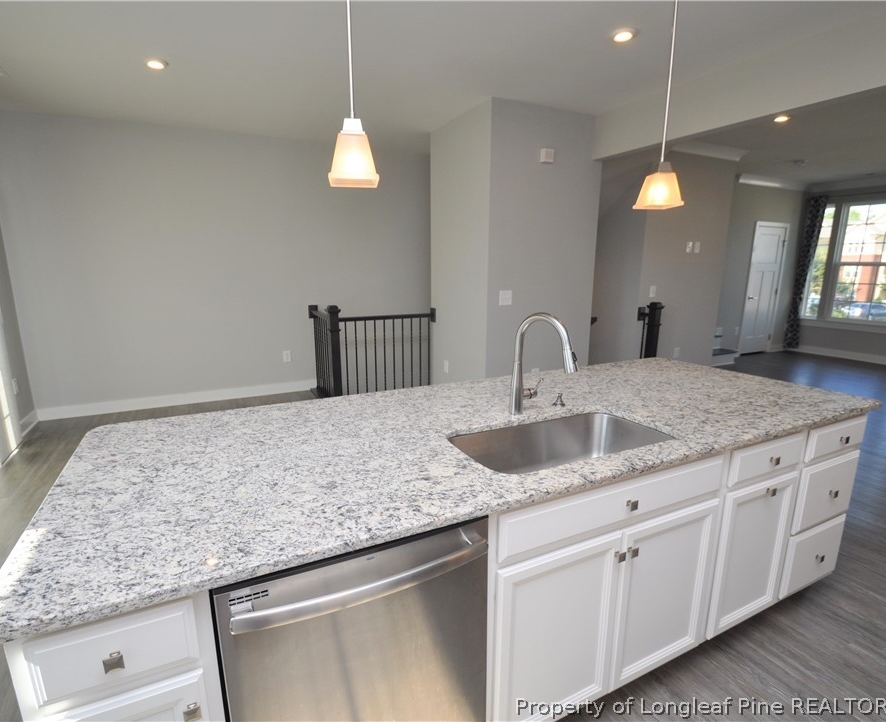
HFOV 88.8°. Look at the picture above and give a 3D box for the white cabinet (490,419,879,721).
[{"bbox_3d":[0.809,0.662,1.869,1.840,0.882,0.620,-6,13,-25],"label":"white cabinet"}]

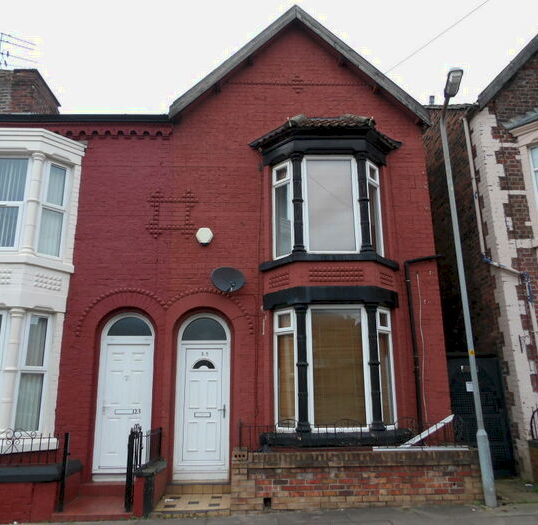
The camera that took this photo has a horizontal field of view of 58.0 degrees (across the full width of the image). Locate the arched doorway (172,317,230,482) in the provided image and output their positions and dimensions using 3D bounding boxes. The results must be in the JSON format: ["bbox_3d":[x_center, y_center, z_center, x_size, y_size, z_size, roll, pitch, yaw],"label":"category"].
[{"bbox_3d":[-1.099,2.191,8.101,0.898,2.673,0.180,0,-15,-2],"label":"arched doorway"}]

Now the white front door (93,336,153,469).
[{"bbox_3d":[-2.376,2.310,8.063,0.900,2.206,0.100,0,-15,-2],"label":"white front door"}]

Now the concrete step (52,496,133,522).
[{"bbox_3d":[-2.367,3.539,6.988,1.052,0.097,1.050,0,-15,-2],"label":"concrete step"}]

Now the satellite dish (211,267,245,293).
[{"bbox_3d":[-0.672,0.286,8.152,0.600,0.480,0.400,5,-16,-21],"label":"satellite dish"}]

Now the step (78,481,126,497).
[{"bbox_3d":[-2.379,3.578,7.666,1.068,0.174,0.300,0,-15,-2],"label":"step"}]

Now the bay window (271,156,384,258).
[{"bbox_3d":[1.058,-0.956,8.469,1.957,1.786,0.480,0,-15,-2],"label":"bay window"}]

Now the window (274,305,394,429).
[{"bbox_3d":[1.082,1.677,7.774,1.987,1.950,0.480,0,-15,-2],"label":"window"}]

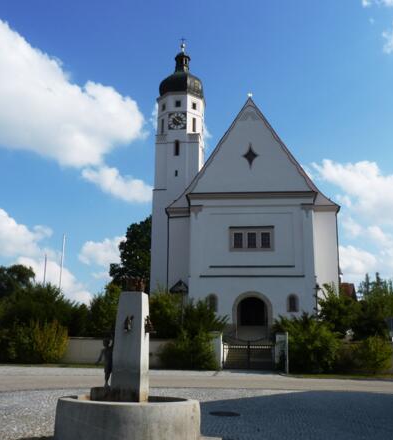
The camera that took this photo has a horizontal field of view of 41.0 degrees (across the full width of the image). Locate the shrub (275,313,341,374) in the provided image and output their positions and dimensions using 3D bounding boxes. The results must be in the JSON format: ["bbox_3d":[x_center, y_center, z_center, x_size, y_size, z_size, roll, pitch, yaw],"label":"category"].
[{"bbox_3d":[5.391,5.916,25.304,3.180,2.880,2.800,-1,-13,7],"label":"shrub"}]

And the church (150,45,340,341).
[{"bbox_3d":[3.993,-6.442,61.856,19.540,40.030,34.000,-1,-13,7],"label":"church"}]

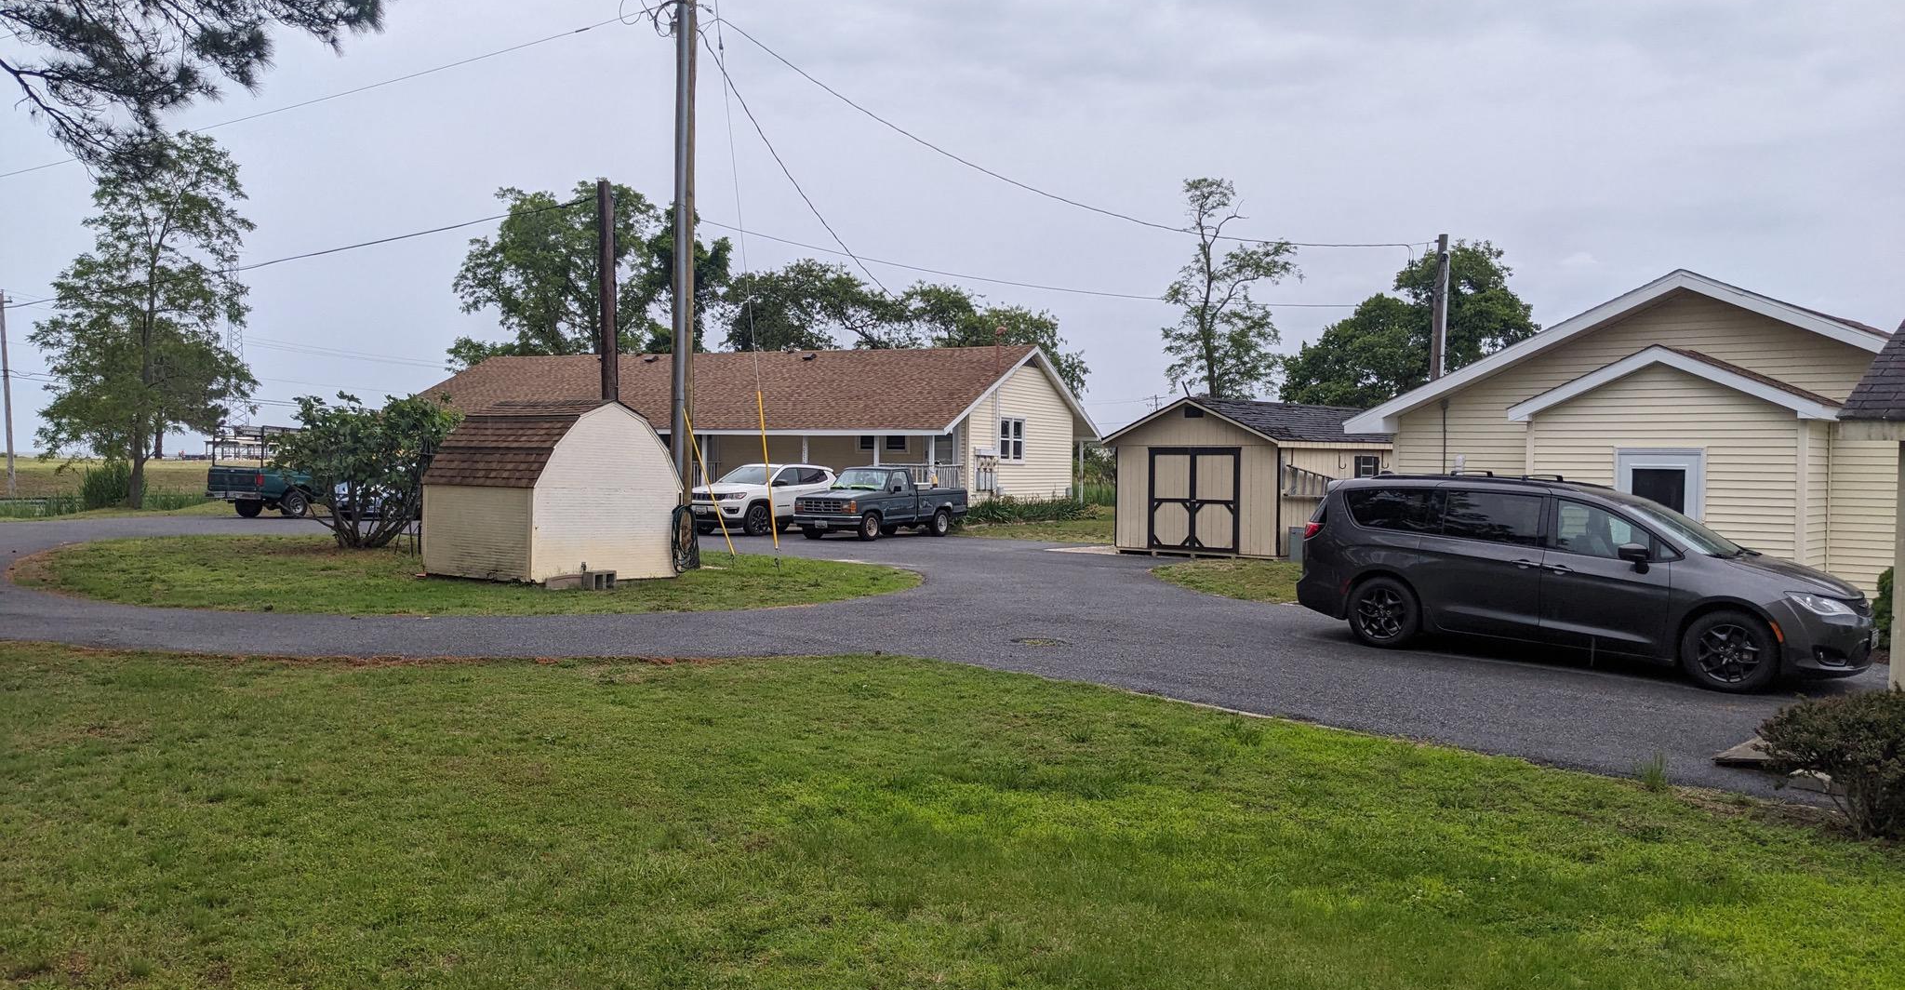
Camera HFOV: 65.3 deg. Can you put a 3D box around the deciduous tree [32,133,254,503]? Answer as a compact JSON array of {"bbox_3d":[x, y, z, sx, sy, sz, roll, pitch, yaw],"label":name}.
[{"bbox_3d":[-26.387,-5.659,48.403,6.480,12.220,6.400,0,1,-29],"label":"deciduous tree"}]

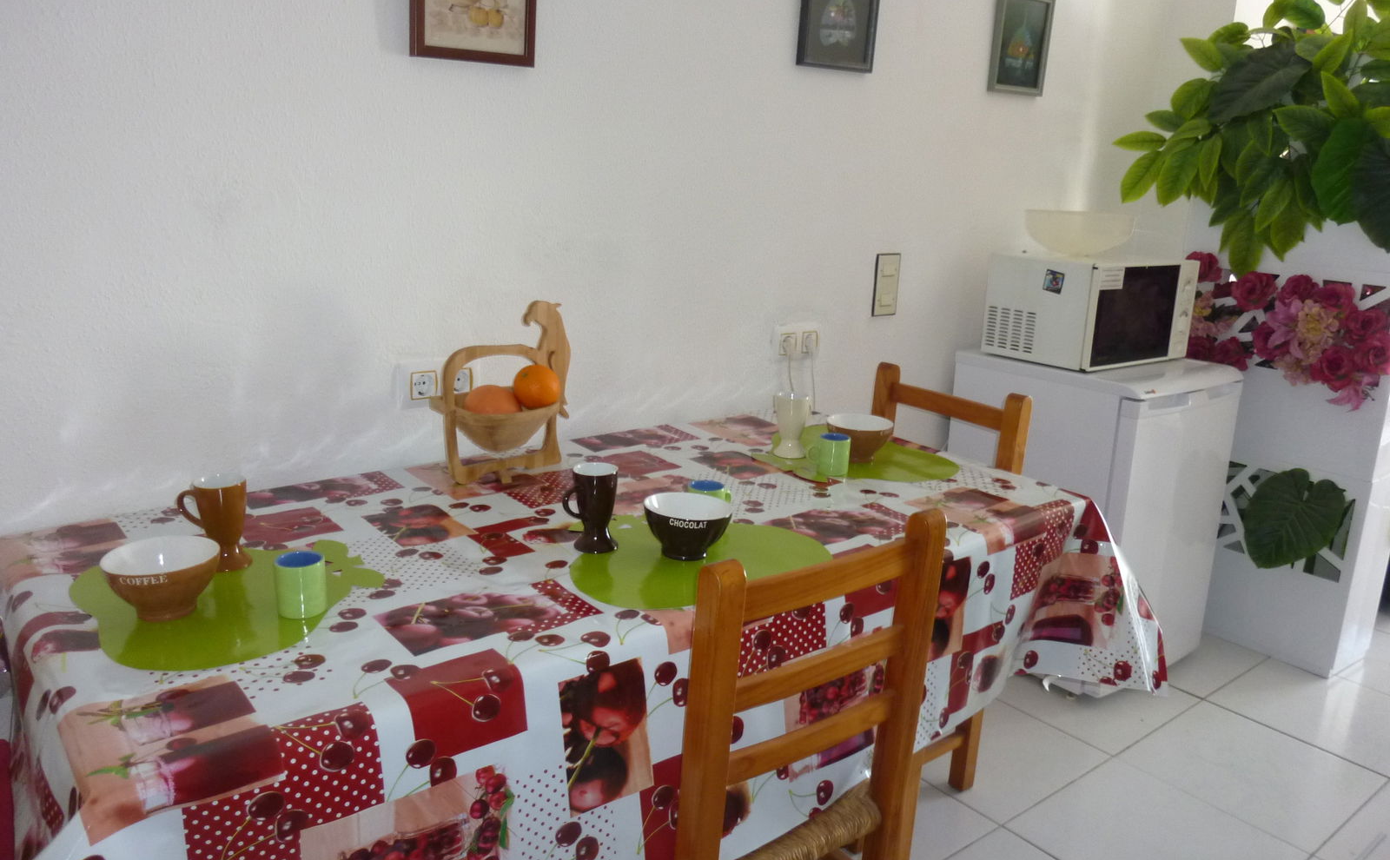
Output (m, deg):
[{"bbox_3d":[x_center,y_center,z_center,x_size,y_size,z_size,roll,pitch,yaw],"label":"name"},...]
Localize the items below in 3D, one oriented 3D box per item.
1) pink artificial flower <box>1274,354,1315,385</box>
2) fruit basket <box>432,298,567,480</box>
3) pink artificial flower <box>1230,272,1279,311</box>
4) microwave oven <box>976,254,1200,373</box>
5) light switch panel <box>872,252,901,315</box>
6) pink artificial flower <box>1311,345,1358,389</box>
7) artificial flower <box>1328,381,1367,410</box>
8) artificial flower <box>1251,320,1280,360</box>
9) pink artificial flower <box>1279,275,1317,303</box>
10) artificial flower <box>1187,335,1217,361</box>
[{"bbox_3d":[1.632,-0.168,2.733,0.070,0.081,0.086,-9,18,-38],"label":"pink artificial flower"},{"bbox_3d":[-0.357,-0.078,1.887,0.268,0.322,0.205,-10,19,-41],"label":"fruit basket"},{"bbox_3d":[1.550,-0.385,2.783,0.070,0.102,0.110,-9,18,-38],"label":"pink artificial flower"},{"bbox_3d":[1.080,-0.334,2.737,0.467,0.268,0.328,-8,18,-34],"label":"microwave oven"},{"bbox_3d":[0.505,-0.381,2.640,0.086,0.157,0.013,-10,19,-37],"label":"light switch panel"},{"bbox_3d":[1.684,-0.167,2.643,0.080,0.109,0.094,-9,18,-38],"label":"pink artificial flower"},{"bbox_3d":[1.709,-0.087,2.627,0.060,0.065,0.082,-9,18,-38],"label":"artificial flower"},{"bbox_3d":[1.574,-0.242,2.748,0.092,0.105,0.065,14,19,39],"label":"artificial flower"},{"bbox_3d":[1.603,-0.366,2.667,0.100,0.090,0.065,14,19,39],"label":"pink artificial flower"},{"bbox_3d":[1.459,-0.229,2.916,0.093,0.088,0.065,14,19,39],"label":"artificial flower"}]

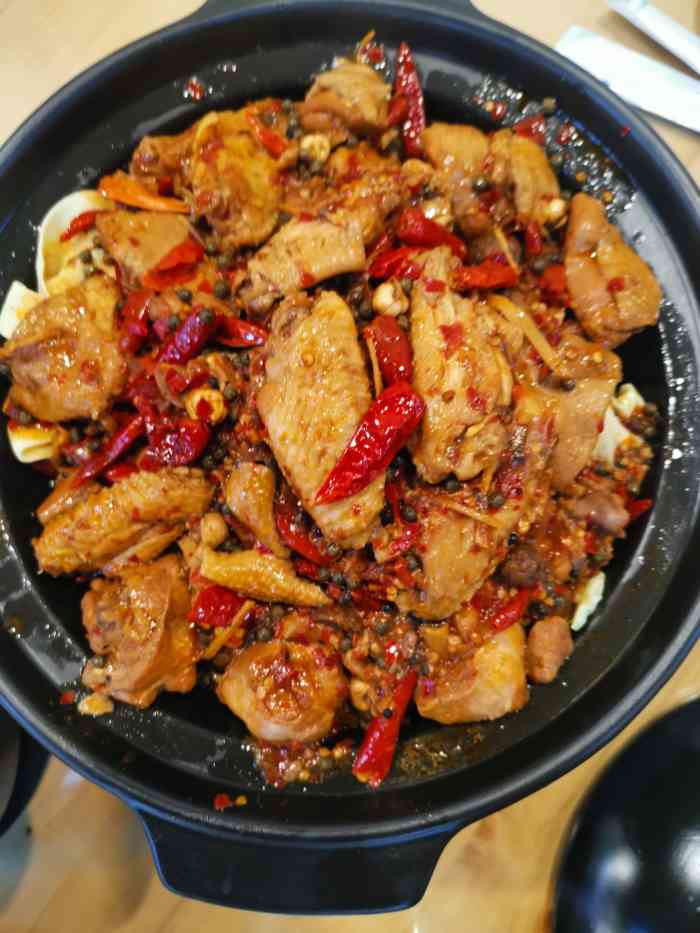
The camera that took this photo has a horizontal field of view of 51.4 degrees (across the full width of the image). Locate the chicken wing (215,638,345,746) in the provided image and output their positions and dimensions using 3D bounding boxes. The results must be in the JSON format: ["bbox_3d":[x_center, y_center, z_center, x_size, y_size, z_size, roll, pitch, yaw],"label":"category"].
[{"bbox_3d":[-0.026,0.086,0.277,0.048,0.030,0.039,9,81,6],"label":"chicken wing"}]

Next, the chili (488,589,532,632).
[{"bbox_3d":[0.059,0.053,0.268,0.007,0.010,0.020,44,86,10],"label":"chili"}]

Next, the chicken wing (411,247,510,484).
[{"bbox_3d":[0.044,-0.040,0.284,0.035,0.024,0.090,-8,80,3],"label":"chicken wing"}]

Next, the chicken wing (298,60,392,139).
[{"bbox_3d":[-0.002,-0.156,0.309,0.037,0.024,0.027,2,80,3],"label":"chicken wing"}]

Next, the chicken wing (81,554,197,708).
[{"bbox_3d":[-0.075,0.059,0.266,0.039,0.030,0.049,-2,81,4],"label":"chicken wing"}]

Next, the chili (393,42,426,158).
[{"bbox_3d":[0.025,-0.153,0.304,0.012,0.012,0.049,-4,80,2],"label":"chili"}]

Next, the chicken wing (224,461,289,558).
[{"bbox_3d":[-0.033,0.016,0.275,0.016,0.017,0.040,-22,80,-1],"label":"chicken wing"}]

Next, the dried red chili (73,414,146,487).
[{"bbox_3d":[-0.092,-0.006,0.279,0.006,0.009,0.036,42,85,9],"label":"dried red chili"}]

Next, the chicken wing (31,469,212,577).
[{"bbox_3d":[-0.082,0.020,0.269,0.064,0.025,0.027,-21,80,1],"label":"chicken wing"}]

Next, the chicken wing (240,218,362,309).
[{"bbox_3d":[-0.019,-0.083,0.298,0.052,0.022,0.026,-28,79,-1],"label":"chicken wing"}]

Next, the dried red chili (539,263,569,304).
[{"bbox_3d":[0.081,-0.072,0.288,0.011,0.009,0.019,-7,80,2],"label":"dried red chili"}]

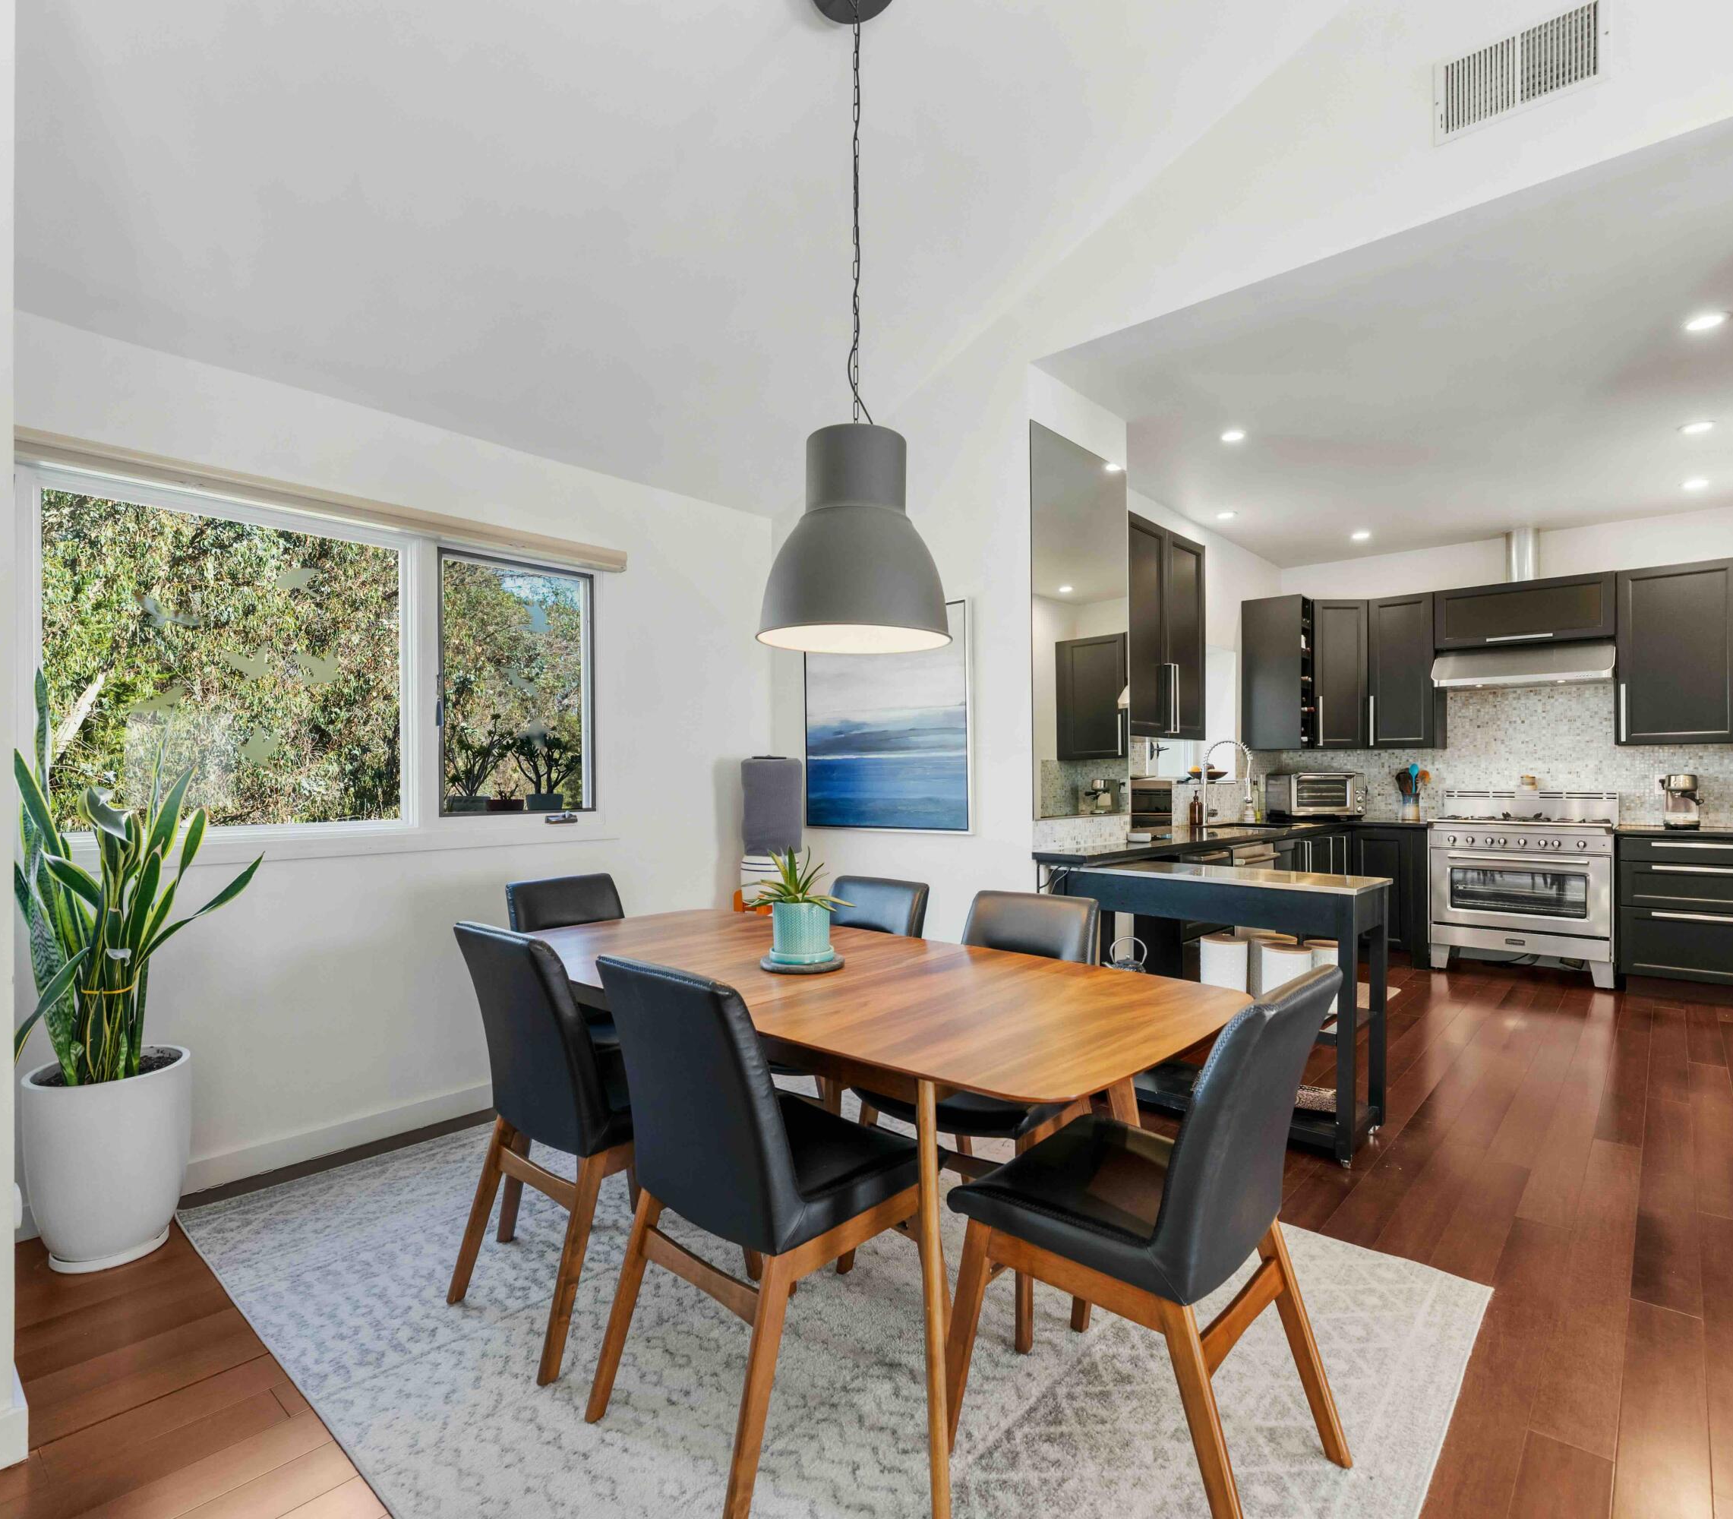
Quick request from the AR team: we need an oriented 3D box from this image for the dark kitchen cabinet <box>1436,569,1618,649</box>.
[{"bbox_3d":[4.229,-0.909,5.697,0.910,0.377,0.390,0,0,42],"label":"dark kitchen cabinet"}]

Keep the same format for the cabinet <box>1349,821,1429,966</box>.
[{"bbox_3d":[3.621,0.876,6.024,0.450,0.870,0.630,0,0,42],"label":"cabinet"}]

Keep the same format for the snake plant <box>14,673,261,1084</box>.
[{"bbox_3d":[-1.990,0.307,2.379,0.490,1.100,0.560,0,-1,42],"label":"snake plant"}]

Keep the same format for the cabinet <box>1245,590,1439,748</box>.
[{"bbox_3d":[3.321,-0.587,6.171,1.070,1.033,0.910,0,0,42],"label":"cabinet"}]

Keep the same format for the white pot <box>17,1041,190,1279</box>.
[{"bbox_3d":[-2.024,1.063,2.374,0.360,0.487,0.360,0,-1,42],"label":"white pot"}]

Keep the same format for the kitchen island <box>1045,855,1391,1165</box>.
[{"bbox_3d":[1.306,0.874,3.333,1.060,0.900,0.440,0,-1,41],"label":"kitchen island"}]

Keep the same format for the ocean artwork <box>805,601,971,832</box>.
[{"bbox_3d":[0.066,-0.167,3.822,0.945,0.950,0.040,0,0,42],"label":"ocean artwork"}]

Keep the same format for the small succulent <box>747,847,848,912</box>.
[{"bbox_3d":[-0.177,0.306,2.283,0.250,0.165,0.240,0,0,0],"label":"small succulent"}]

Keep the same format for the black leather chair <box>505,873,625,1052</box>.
[{"bbox_3d":[-0.829,0.843,2.767,0.480,0.890,0.590,0,0,-42],"label":"black leather chair"}]

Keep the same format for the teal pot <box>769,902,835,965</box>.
[{"bbox_3d":[-0.165,0.445,2.285,0.168,0.137,0.168,0,0,0],"label":"teal pot"}]

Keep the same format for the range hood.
[{"bbox_3d":[4.270,-0.576,5.755,0.910,0.220,0.530,0,-1,41],"label":"range hood"}]

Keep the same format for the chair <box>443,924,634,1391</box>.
[{"bbox_3d":[-0.642,0.839,2.167,0.480,0.895,0.590,0,0,40],"label":"chair"}]

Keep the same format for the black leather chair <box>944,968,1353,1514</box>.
[{"bbox_3d":[0.545,0.850,1.692,0.600,0.895,0.510,0,-1,42],"label":"black leather chair"}]

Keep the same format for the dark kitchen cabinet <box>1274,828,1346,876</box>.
[{"bbox_3d":[2.583,0.880,5.754,0.620,0.880,1.200,0,-1,42],"label":"dark kitchen cabinet"}]

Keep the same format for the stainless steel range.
[{"bbox_3d":[4.223,0.783,5.694,0.910,1.140,0.660,0,-1,41],"label":"stainless steel range"}]

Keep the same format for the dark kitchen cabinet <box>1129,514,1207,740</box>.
[{"bbox_3d":[1.366,-0.617,4.523,0.390,1.025,0.950,0,0,42],"label":"dark kitchen cabinet"}]

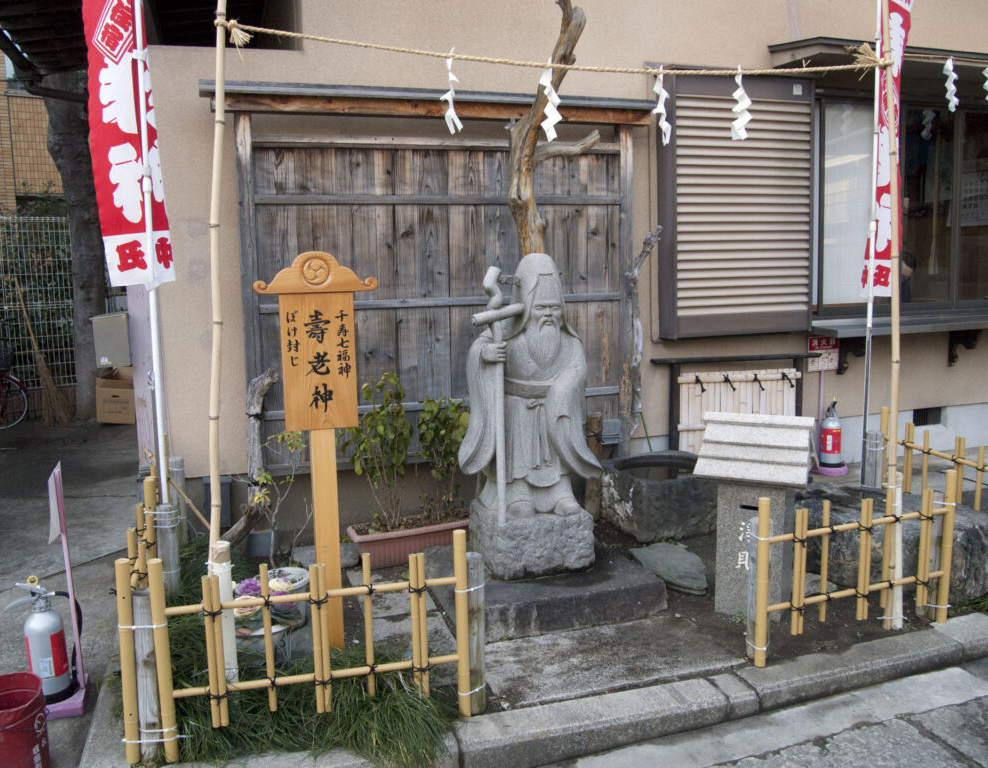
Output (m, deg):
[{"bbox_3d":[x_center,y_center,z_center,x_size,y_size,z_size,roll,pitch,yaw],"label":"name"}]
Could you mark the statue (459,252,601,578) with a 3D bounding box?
[{"bbox_3d":[0.171,0.121,3.886,0.670,1.457,0.400,-4,8,-18],"label":"statue"}]

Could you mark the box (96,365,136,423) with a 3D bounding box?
[{"bbox_3d":[-4.270,0.158,9.604,0.480,0.560,0.380,0,6,13],"label":"box"}]

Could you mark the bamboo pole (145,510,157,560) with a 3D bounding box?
[{"bbox_3d":[-1.290,0.736,3.158,0.024,0.490,0.024,-4,8,-18],"label":"bamboo pole"}]

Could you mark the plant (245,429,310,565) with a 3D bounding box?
[{"bbox_3d":[-1.165,0.670,4.504,0.340,0.838,0.290,-1,6,0],"label":"plant"}]

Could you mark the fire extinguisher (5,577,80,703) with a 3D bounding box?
[{"bbox_3d":[-1.718,0.961,3.147,0.260,0.475,0.150,-6,8,-28],"label":"fire extinguisher"}]

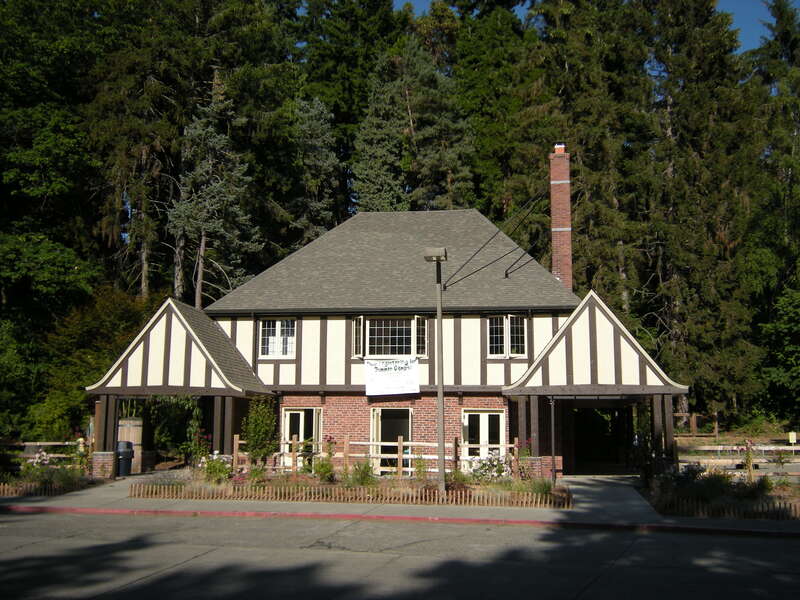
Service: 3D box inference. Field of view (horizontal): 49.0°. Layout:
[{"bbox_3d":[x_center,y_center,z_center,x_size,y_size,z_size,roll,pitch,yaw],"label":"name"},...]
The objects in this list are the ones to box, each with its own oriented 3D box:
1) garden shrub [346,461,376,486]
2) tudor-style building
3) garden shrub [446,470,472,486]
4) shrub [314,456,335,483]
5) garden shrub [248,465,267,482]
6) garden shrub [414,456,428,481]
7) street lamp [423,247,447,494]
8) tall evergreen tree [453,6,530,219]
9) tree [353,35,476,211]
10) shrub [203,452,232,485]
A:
[{"bbox_3d":[-1.008,4.537,22.968,0.800,0.668,0.760,-1,-9,9],"label":"garden shrub"},{"bbox_3d":[0.025,0.390,29.737,16.950,10.810,10.454,-1,-9,9],"label":"tudor-style building"},{"bbox_3d":[1.527,4.583,22.551,0.669,0.403,0.636,-1,-9,9],"label":"garden shrub"},{"bbox_3d":[-2.069,4.643,24.060,0.562,0.700,0.534,-1,-9,9],"label":"shrub"},{"bbox_3d":[-3.950,4.808,24.339,0.518,0.490,0.492,-1,-9,9],"label":"garden shrub"},{"bbox_3d":[0.598,4.691,24.453,0.393,0.657,0.374,-1,-9,9],"label":"garden shrub"},{"bbox_3d":[0.841,1.640,20.726,0.560,5.904,0.520,-1,-9,9],"label":"street lamp"},{"bbox_3d":[5.004,-4.219,46.985,6.000,24.498,6.000,-1,-9,9],"label":"tall evergreen tree"},{"bbox_3d":[0.516,-3.136,43.445,6.800,21.219,6.800,-1,-9,9],"label":"tree"},{"bbox_3d":[-4.927,4.547,23.706,0.848,0.848,0.805,-1,-9,9],"label":"shrub"}]

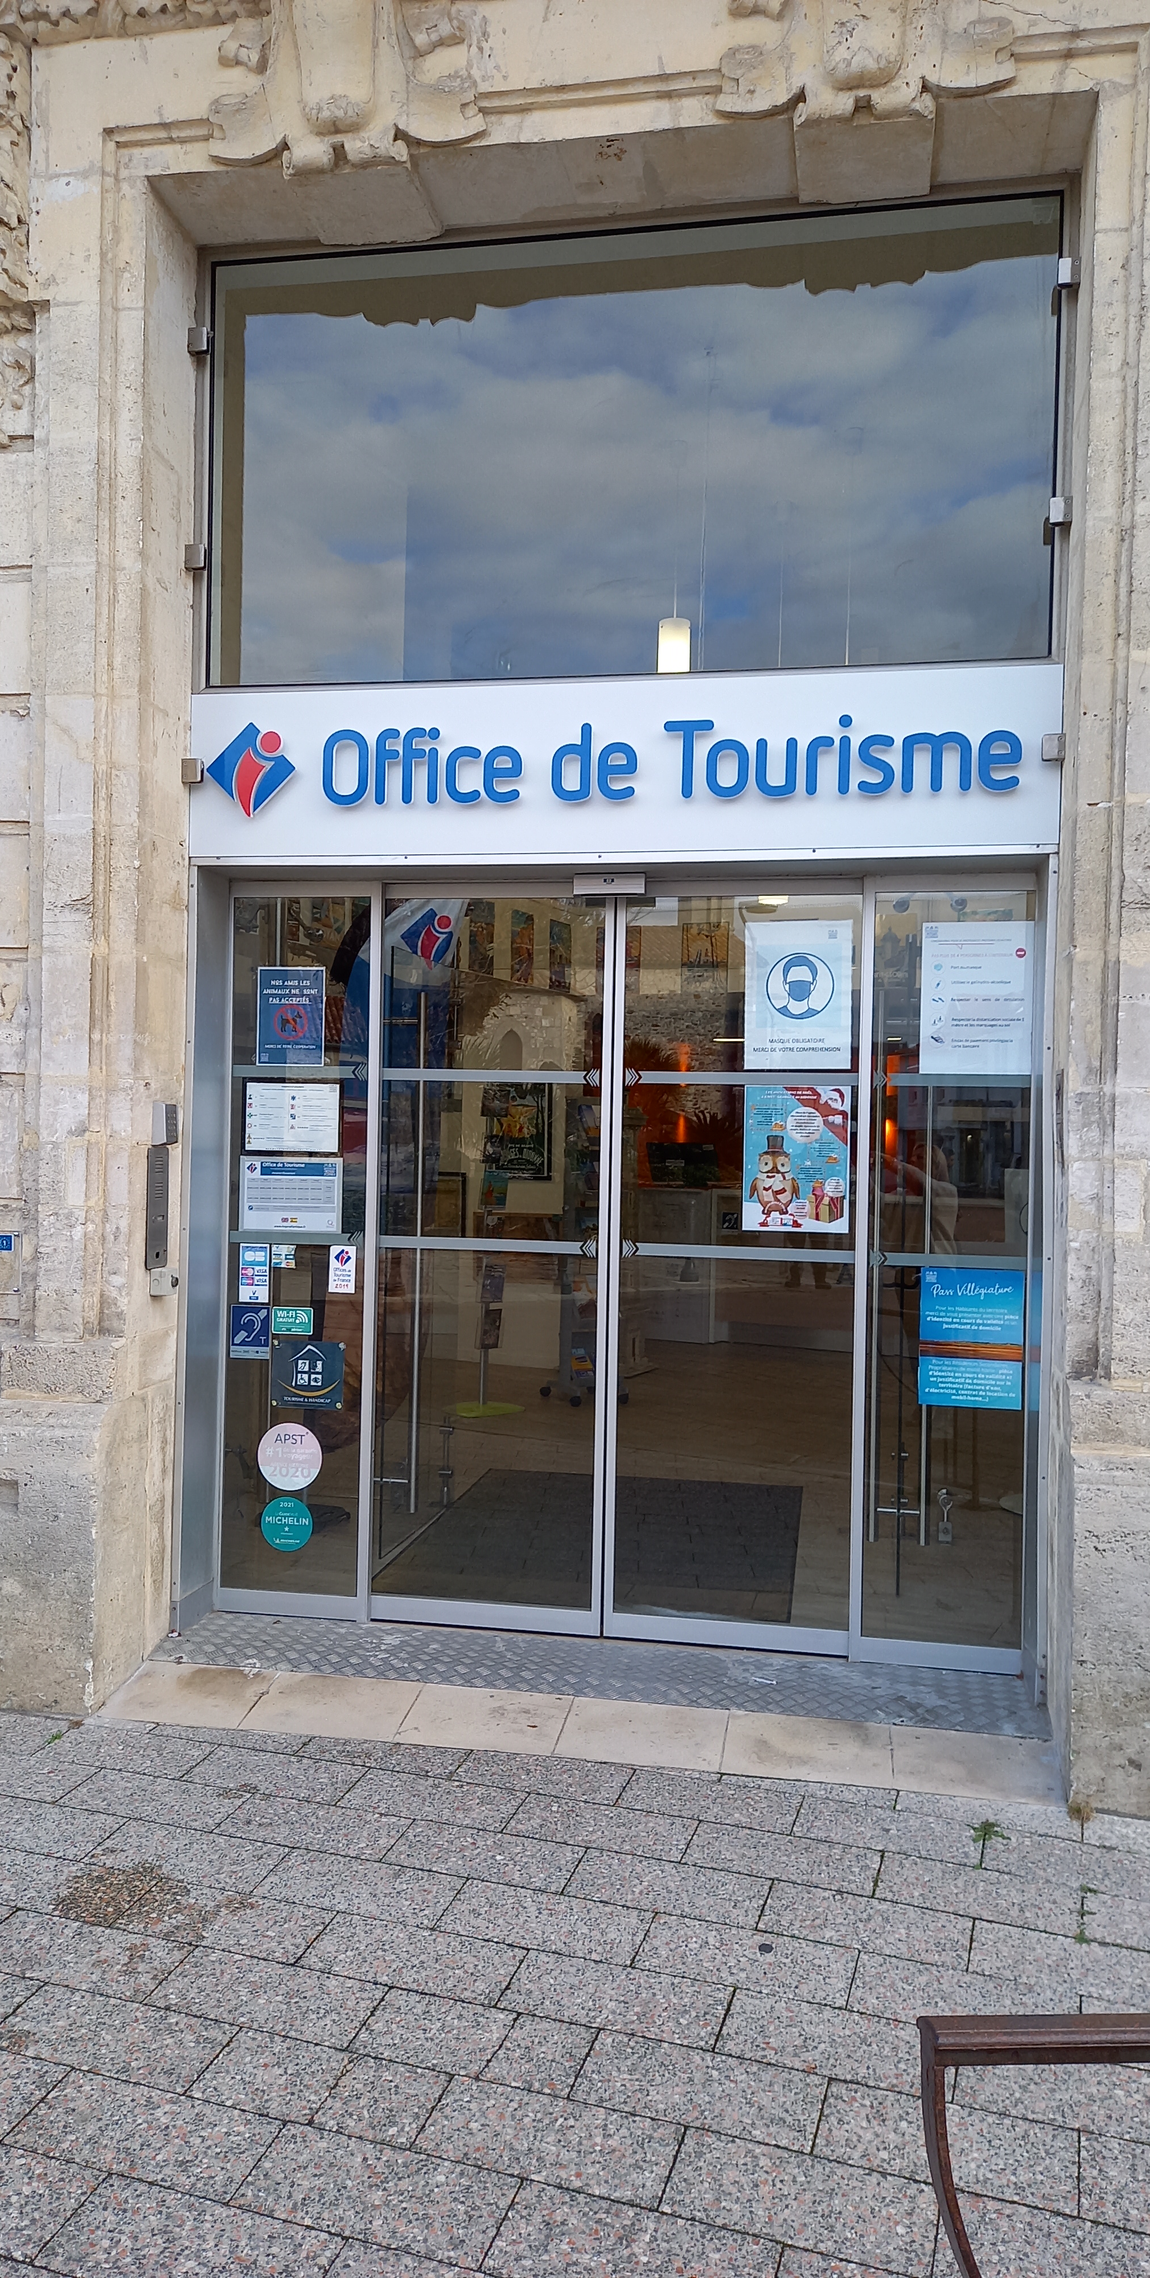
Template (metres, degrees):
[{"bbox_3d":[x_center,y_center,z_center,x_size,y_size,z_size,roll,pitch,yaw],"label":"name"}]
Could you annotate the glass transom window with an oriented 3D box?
[{"bbox_3d":[0.108,-1.877,4.509,2.339,1.215,0.070,1,0,11],"label":"glass transom window"}]

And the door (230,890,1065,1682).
[{"bbox_3d":[0.103,0.339,4.782,2.349,2.215,0.120,1,0,11],"label":"door"}]

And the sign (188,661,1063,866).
[{"bbox_3d":[0.086,-1.003,4.500,2.391,0.493,0.070,1,0,11],"label":"sign"}]

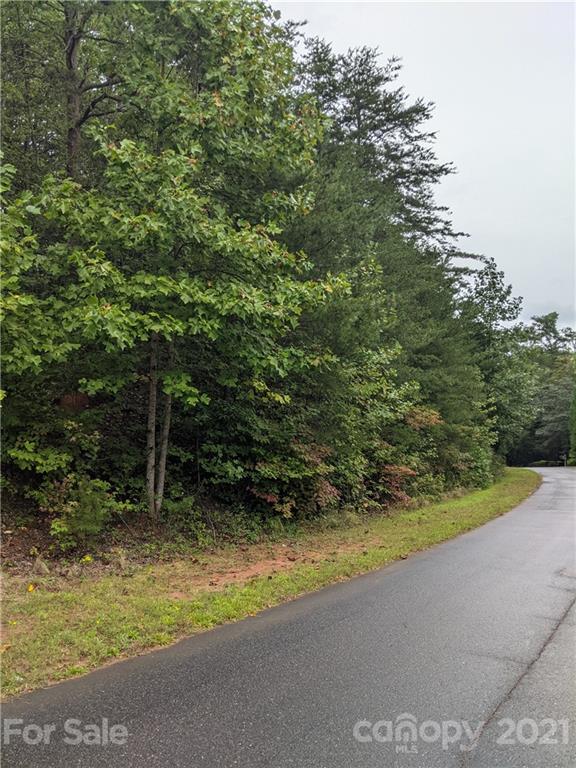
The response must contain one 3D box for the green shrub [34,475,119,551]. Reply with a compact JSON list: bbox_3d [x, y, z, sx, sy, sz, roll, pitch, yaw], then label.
[{"bbox_3d":[-3.672,2.231,10.400,1.400,1.280,1.200,3,-8,-19],"label":"green shrub"}]

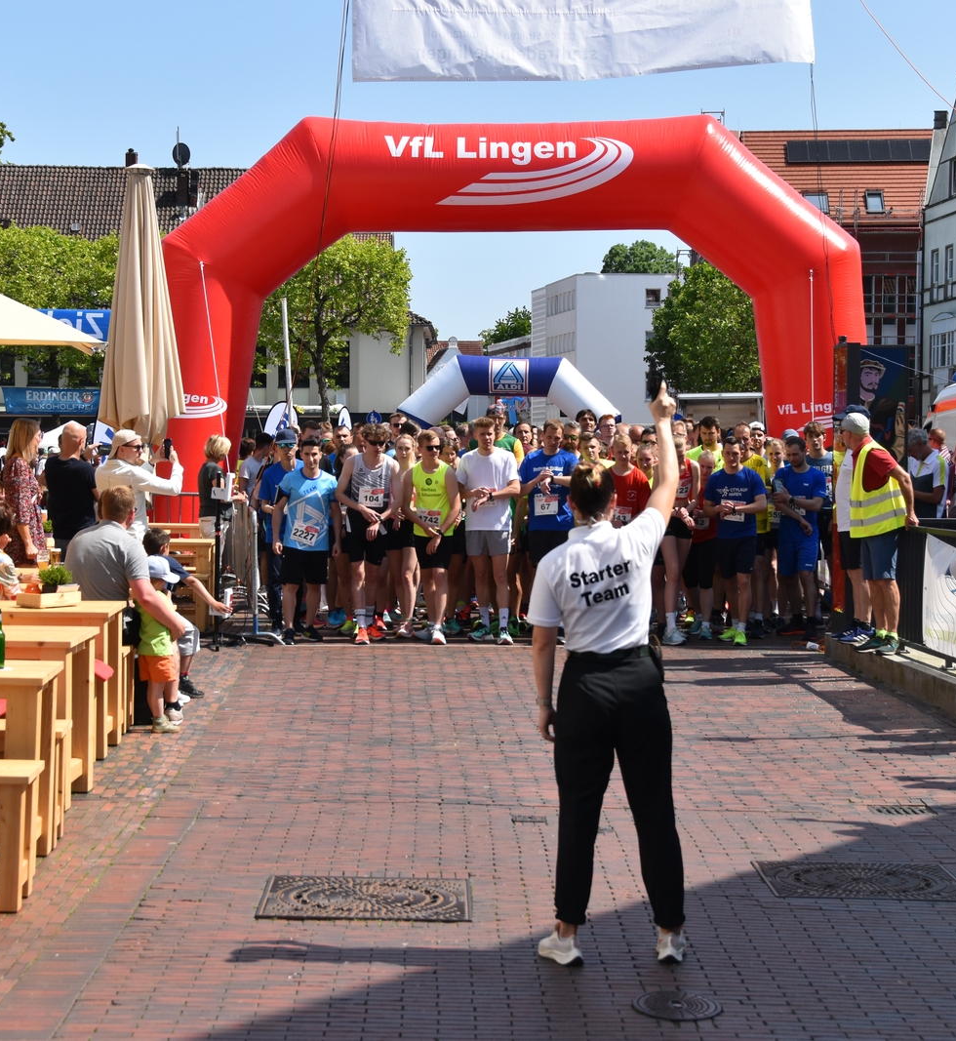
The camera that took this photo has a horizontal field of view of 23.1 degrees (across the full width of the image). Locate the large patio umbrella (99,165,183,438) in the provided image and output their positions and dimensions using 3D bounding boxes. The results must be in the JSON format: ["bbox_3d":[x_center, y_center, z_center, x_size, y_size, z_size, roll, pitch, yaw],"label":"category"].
[{"bbox_3d":[-2.669,-0.908,18.600,0.660,3.840,0.660,0,2,0],"label":"large patio umbrella"}]

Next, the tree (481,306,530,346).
[{"bbox_3d":[3.549,-13.373,209.612,7.500,11.800,7.500,0,3,0],"label":"tree"}]

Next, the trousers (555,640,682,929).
[{"bbox_3d":[0.460,0.862,7.646,0.430,0.930,0.290,0,3,3],"label":"trousers"}]

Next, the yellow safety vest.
[{"bbox_3d":[2.926,-0.227,17.100,0.310,0.700,0.460,0,3,-16],"label":"yellow safety vest"}]

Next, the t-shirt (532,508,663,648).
[{"bbox_3d":[0.385,0.198,7.616,0.430,0.470,0.280,0,3,5],"label":"t-shirt"}]

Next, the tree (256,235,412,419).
[{"bbox_3d":[-3.624,-3.680,55.000,4.300,6.290,4.200,0,2,0],"label":"tree"}]

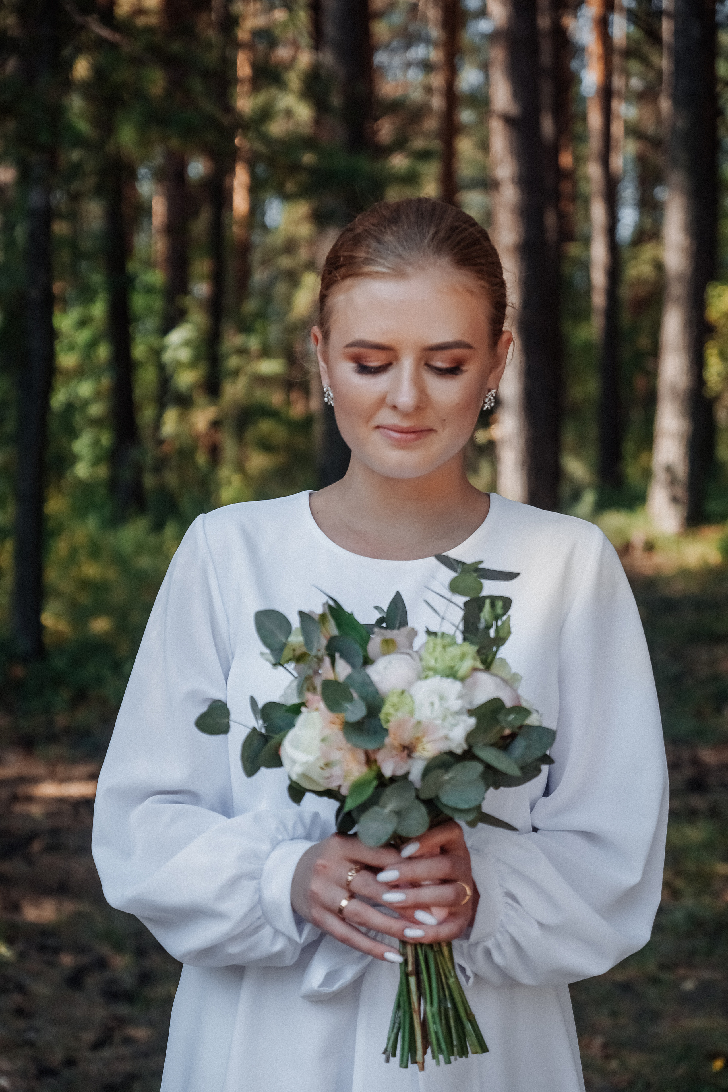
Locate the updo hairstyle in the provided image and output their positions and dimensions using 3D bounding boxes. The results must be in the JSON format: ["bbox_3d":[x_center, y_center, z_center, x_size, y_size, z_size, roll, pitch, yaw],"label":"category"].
[{"bbox_3d":[0.043,-0.218,2.000,0.165,0.180,0.210,1,15,4],"label":"updo hairstyle"}]

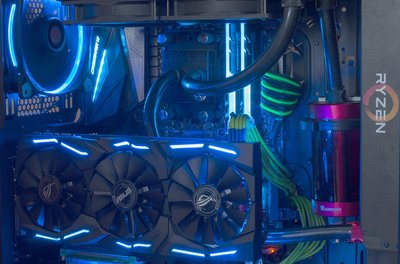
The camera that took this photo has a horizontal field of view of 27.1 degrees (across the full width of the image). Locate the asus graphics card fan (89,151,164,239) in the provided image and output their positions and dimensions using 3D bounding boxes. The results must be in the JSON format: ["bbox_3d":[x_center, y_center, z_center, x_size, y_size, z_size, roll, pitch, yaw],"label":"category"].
[{"bbox_3d":[-0.077,0.065,0.857,0.091,0.091,0.018,1,1,28],"label":"asus graphics card fan"}]

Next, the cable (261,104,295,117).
[{"bbox_3d":[0.086,-0.024,0.922,0.032,0.013,0.025,1,3,29],"label":"cable"}]

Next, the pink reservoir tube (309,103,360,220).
[{"bbox_3d":[0.142,0.029,0.840,0.063,0.114,0.063,1,3,29],"label":"pink reservoir tube"}]

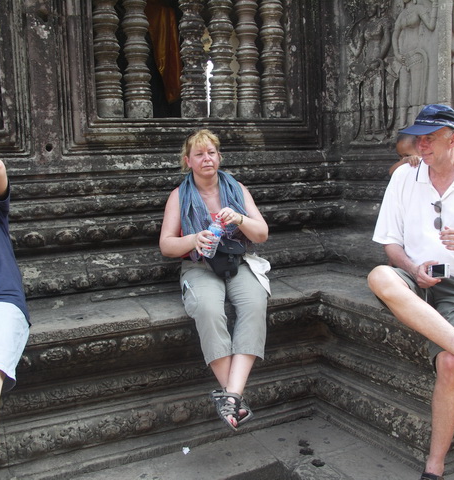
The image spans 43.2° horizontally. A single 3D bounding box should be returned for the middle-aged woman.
[{"bbox_3d":[-0.040,0.137,2.741,0.550,1.310,0.660,-4,8,-12],"label":"middle-aged woman"}]

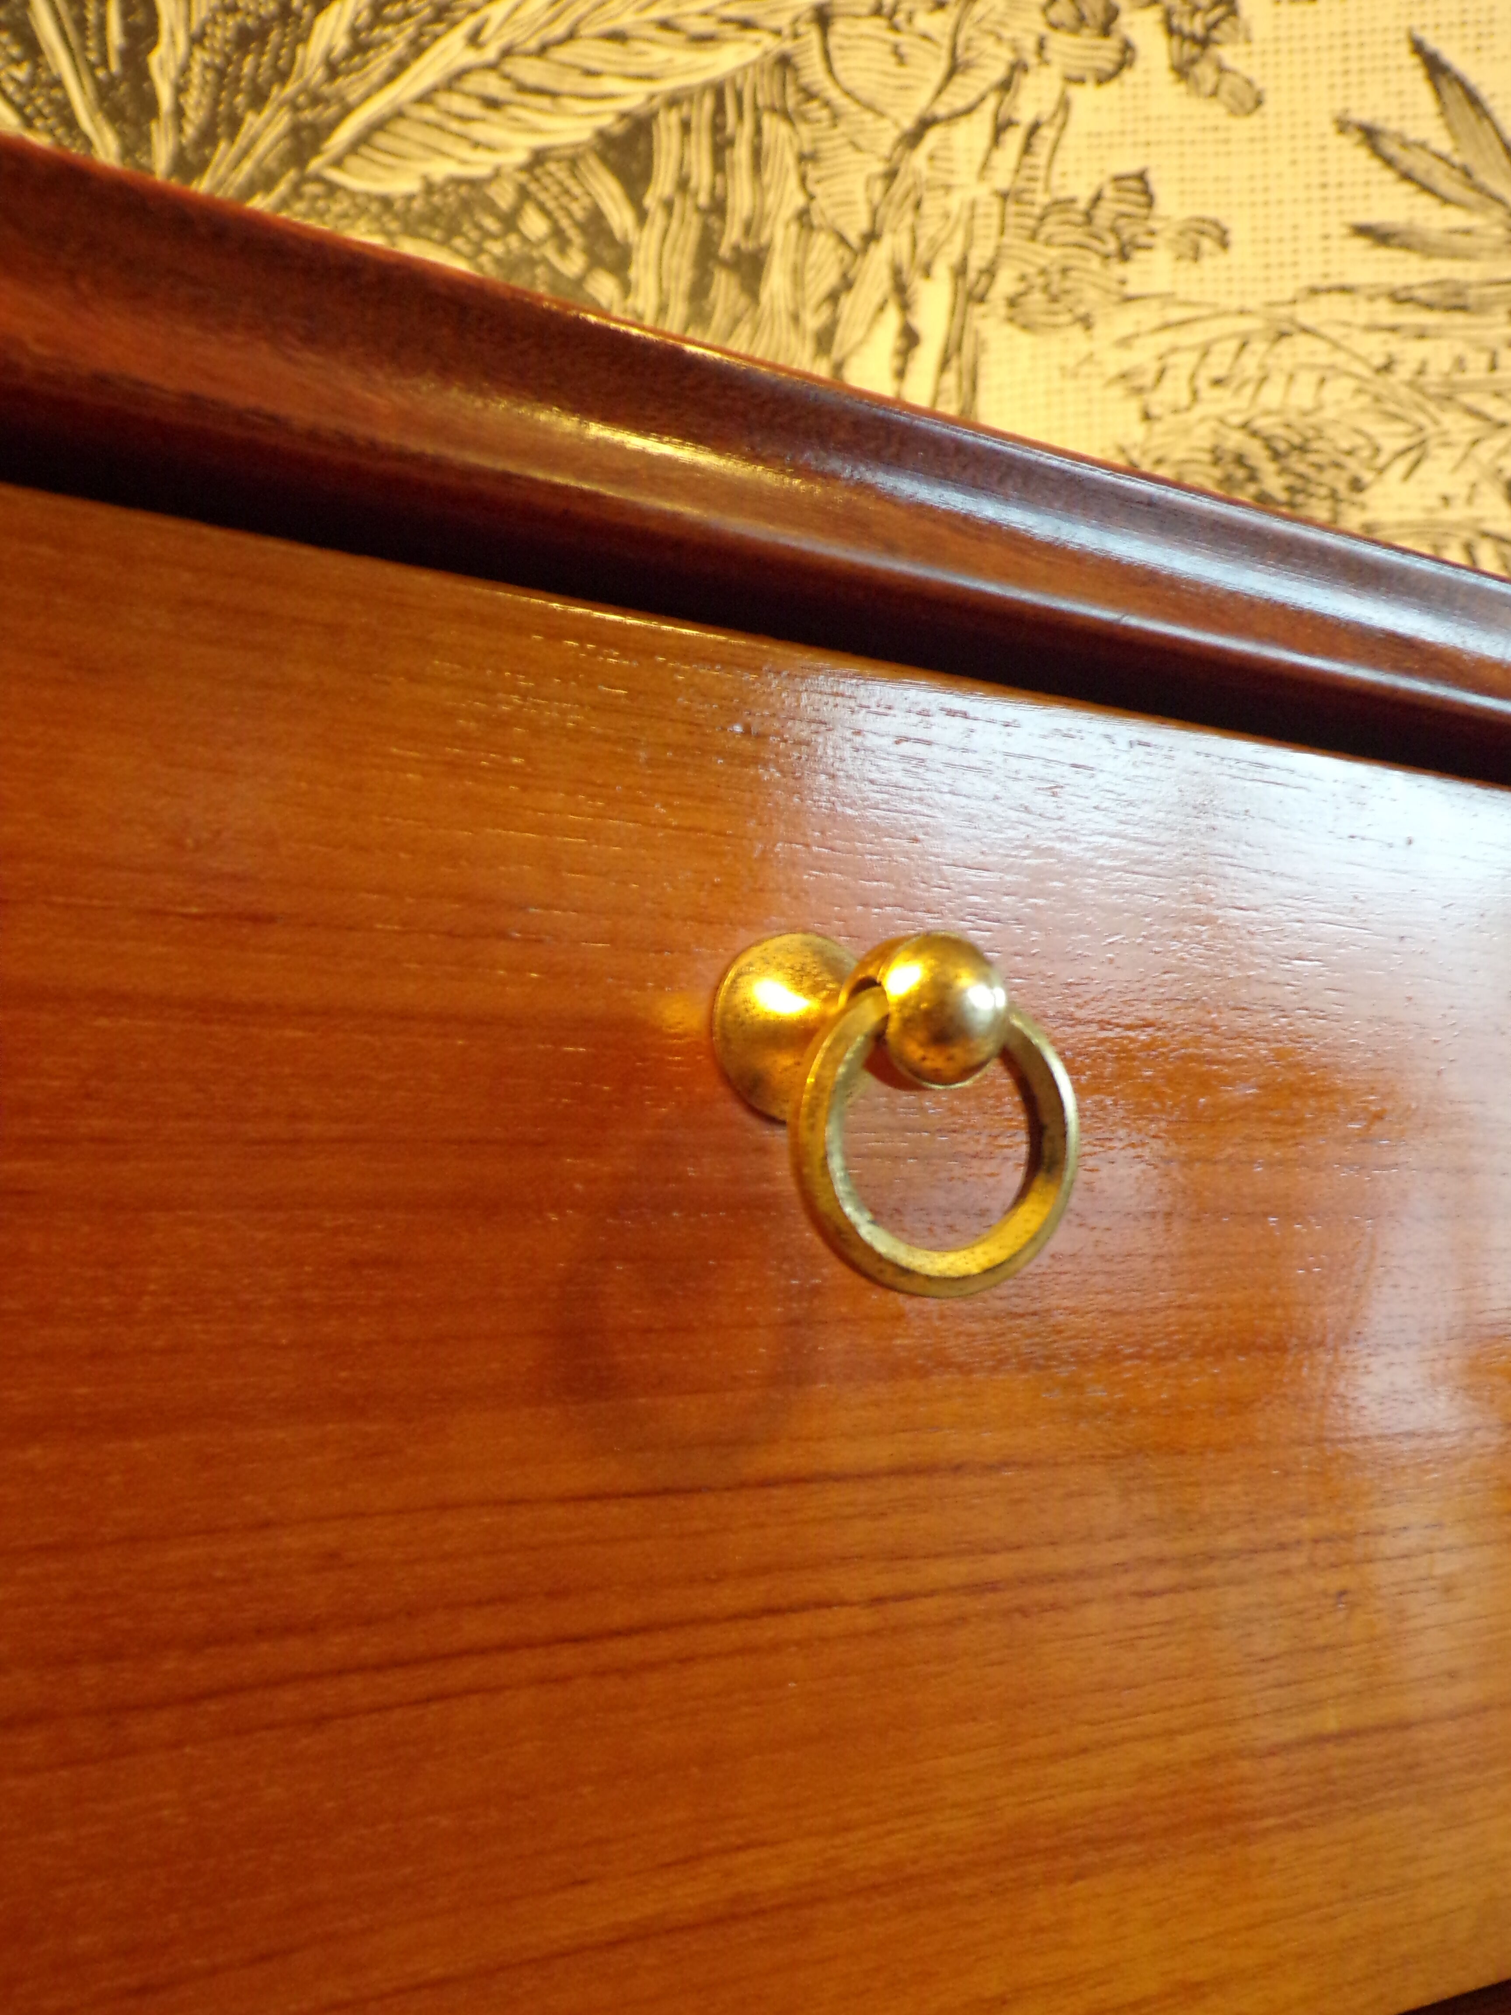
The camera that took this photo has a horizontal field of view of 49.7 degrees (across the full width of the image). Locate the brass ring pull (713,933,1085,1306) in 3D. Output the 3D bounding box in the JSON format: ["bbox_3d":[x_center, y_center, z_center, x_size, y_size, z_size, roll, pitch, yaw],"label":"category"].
[{"bbox_3d":[0.015,0.011,0.184,0.037,0.043,0.037,4,-7,-28],"label":"brass ring pull"}]

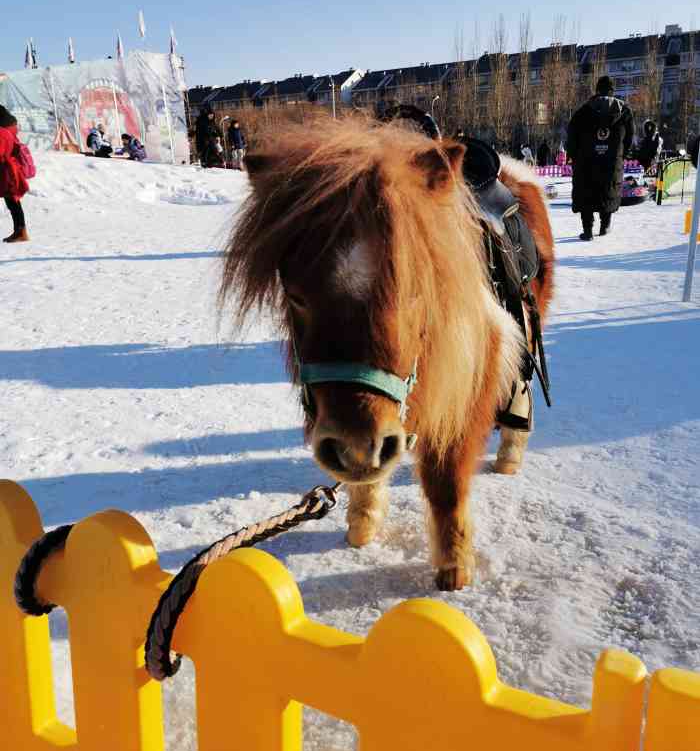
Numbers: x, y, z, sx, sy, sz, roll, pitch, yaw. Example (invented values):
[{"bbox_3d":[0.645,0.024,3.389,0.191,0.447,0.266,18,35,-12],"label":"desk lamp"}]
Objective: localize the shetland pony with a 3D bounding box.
[{"bbox_3d":[0.233,-0.086,1.891,0.500,1.060,1.360,6,18,22],"label":"shetland pony"}]

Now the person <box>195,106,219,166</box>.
[{"bbox_3d":[-4.284,-7.155,21.730,0.420,1.700,0.600,15,23,43],"label":"person"}]

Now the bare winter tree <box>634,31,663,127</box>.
[{"bbox_3d":[26.836,-25.215,65.708,2.610,11.020,2.610,-1,17,0],"label":"bare winter tree"}]

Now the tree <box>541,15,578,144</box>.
[{"bbox_3d":[18.775,-25.715,65.498,3.550,12.480,3.550,-1,17,0],"label":"tree"}]

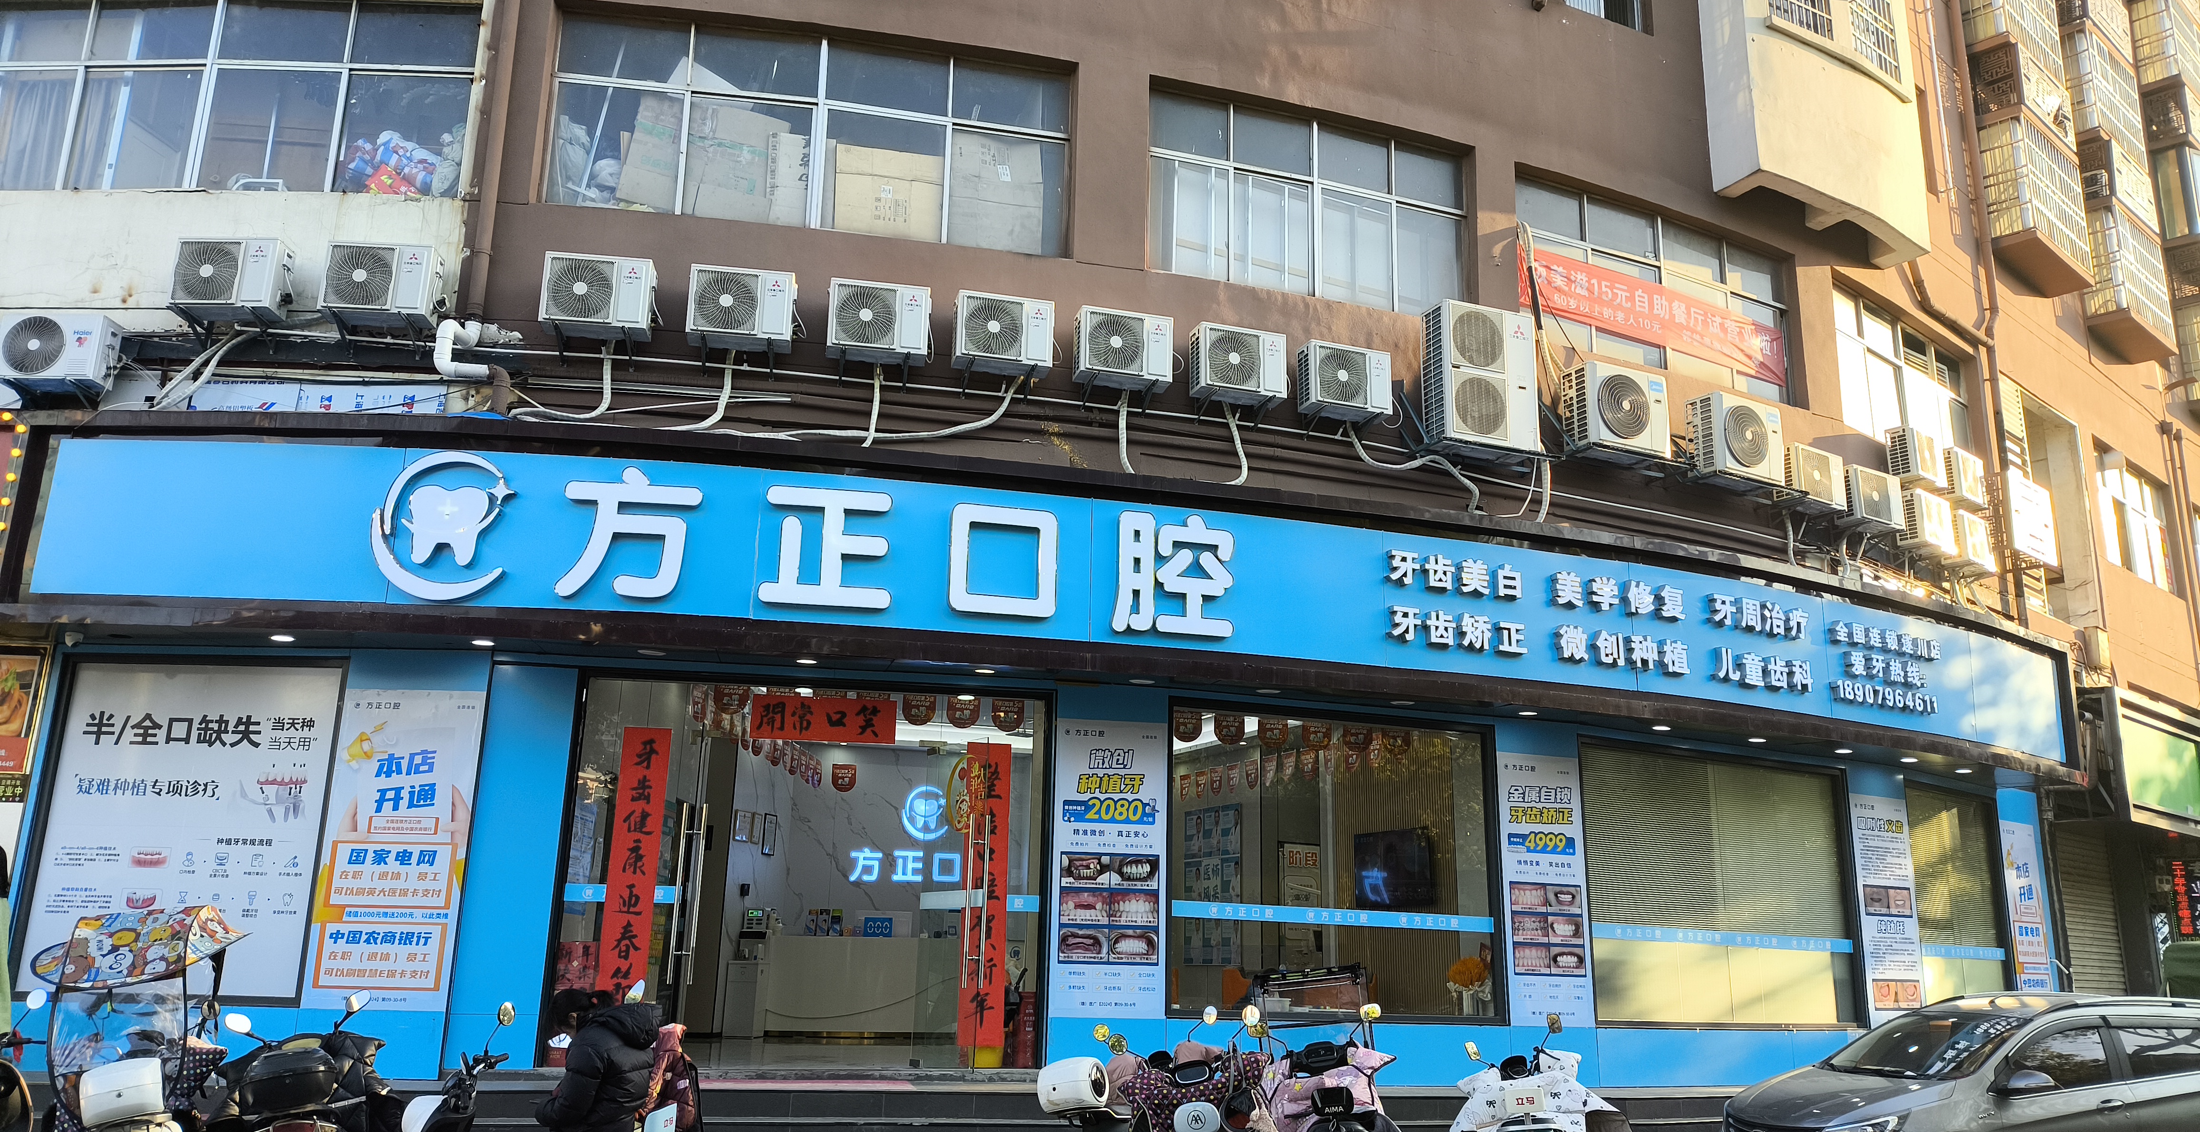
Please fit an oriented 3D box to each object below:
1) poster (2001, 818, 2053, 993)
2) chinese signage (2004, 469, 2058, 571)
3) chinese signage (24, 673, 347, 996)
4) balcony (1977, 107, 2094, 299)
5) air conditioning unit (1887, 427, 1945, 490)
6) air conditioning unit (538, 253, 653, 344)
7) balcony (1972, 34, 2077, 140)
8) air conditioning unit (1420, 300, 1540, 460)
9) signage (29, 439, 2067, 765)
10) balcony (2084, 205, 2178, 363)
[{"bbox_3d":[10.102,3.884,17.262,0.870,2.170,0.050,13,-18,-37],"label":"poster"},{"bbox_3d":[11.400,-0.569,19.459,1.255,0.985,0.060,13,-19,-38],"label":"chinese signage"},{"bbox_3d":[-6.329,1.804,10.988,1.860,2.230,0.050,2,-15,-1],"label":"chinese signage"},{"bbox_3d":[12.786,-4.956,21.686,2.077,1.920,0.558,14,-19,-39],"label":"balcony"},{"bbox_3d":[9.087,-1.159,17.653,0.815,0.545,0.290,14,-19,-40],"label":"air conditioning unit"},{"bbox_3d":[-3.854,-2.072,12.257,0.800,0.560,0.300,3,-15,-5],"label":"air conditioning unit"},{"bbox_3d":[13.091,-6.586,22.590,2.000,1.050,0.600,13,-19,-38],"label":"balcony"},{"bbox_3d":[3.392,-1.639,14.148,0.963,1.265,0.340,7,-16,-20],"label":"air conditioning unit"},{"bbox_3d":[1.642,0.387,13.045,18.300,1.100,1.650,6,-15,-18],"label":"signage"},{"bbox_3d":[15.699,-4.325,24.313,2.077,1.920,0.558,14,-19,-39],"label":"balcony"}]

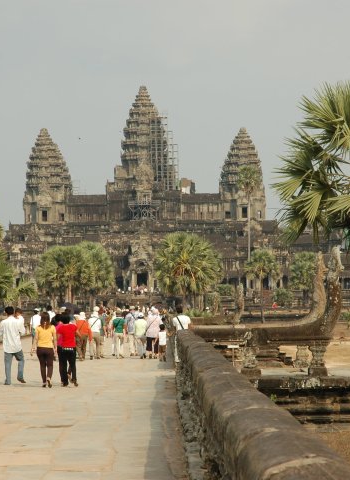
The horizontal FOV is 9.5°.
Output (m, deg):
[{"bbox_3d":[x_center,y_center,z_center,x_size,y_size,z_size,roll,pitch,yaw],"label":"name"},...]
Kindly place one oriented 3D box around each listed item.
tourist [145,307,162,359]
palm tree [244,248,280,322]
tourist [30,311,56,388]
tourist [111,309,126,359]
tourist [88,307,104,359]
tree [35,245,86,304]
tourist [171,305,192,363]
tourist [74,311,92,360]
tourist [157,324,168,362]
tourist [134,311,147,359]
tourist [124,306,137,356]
[{"bbox_3d":[-0.696,3.021,68.000,0.520,1.640,0.400,0,-2,0],"label":"tourist"},{"bbox_3d":[11.876,6.243,285.000,5.300,10.180,5.300,-1,-2,0],"label":"palm tree"},{"bbox_3d":[-2.806,2.342,44.800,0.530,1.610,0.400,0,-2,0],"label":"tourist"},{"bbox_3d":[-1.835,3.051,68.200,0.500,1.590,0.420,0,-2,0],"label":"tourist"},{"bbox_3d":[-2.550,2.997,67.600,0.500,1.670,0.420,0,-2,0],"label":"tourist"},{"bbox_3d":[-14.387,5.805,265.000,6.300,10.470,6.300,0,-2,0],"label":"tree"},{"bbox_3d":[0.206,2.759,61.800,0.540,1.704,0.400,-1,-2,0],"label":"tourist"},{"bbox_3d":[-2.900,3.020,66.200,0.540,1.530,0.400,0,-2,0],"label":"tourist"},{"bbox_3d":[-0.355,3.080,62.600,0.310,1.121,0.270,-1,-2,0],"label":"tourist"},{"bbox_3d":[-1.090,3.064,67.300,0.450,1.494,0.400,-1,-2,0],"label":"tourist"},{"bbox_3d":[-1.436,3.038,69.800,0.480,1.669,0.420,-1,-2,0],"label":"tourist"}]

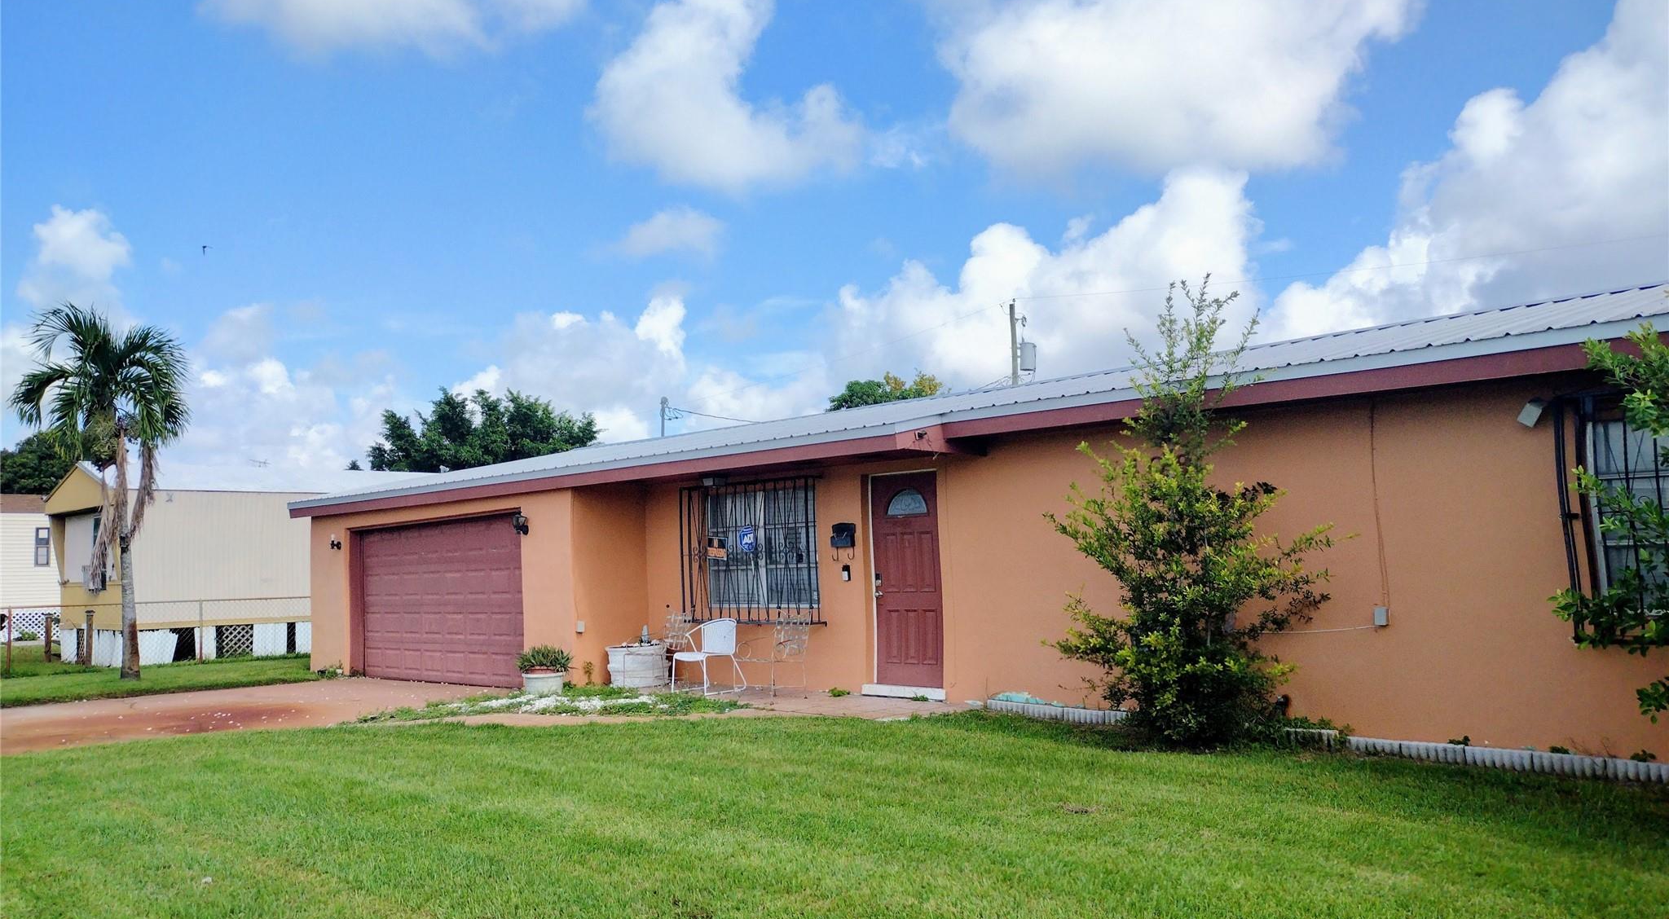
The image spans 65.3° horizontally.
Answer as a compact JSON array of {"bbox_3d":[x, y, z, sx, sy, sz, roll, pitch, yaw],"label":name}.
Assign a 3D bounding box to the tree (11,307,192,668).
[{"bbox_3d":[-11.956,0.505,21.126,2.700,6.050,2.700,0,-5,-29],"label":"tree"}]

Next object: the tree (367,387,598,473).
[{"bbox_3d":[-12.671,1.508,47.058,8.600,8.300,8.300,-1,-5,-15],"label":"tree"}]

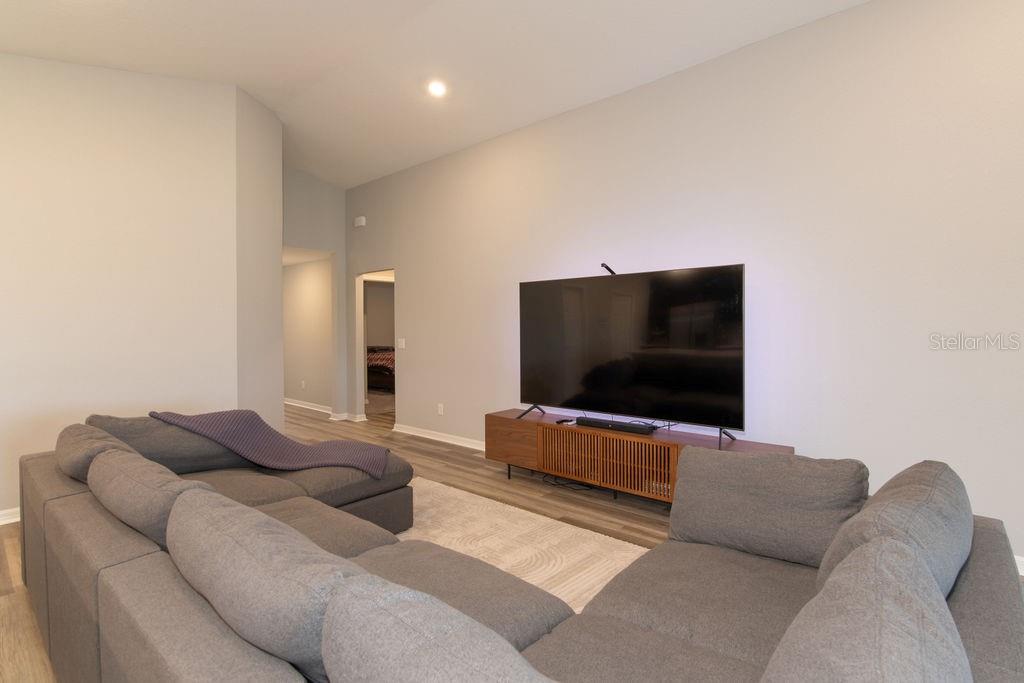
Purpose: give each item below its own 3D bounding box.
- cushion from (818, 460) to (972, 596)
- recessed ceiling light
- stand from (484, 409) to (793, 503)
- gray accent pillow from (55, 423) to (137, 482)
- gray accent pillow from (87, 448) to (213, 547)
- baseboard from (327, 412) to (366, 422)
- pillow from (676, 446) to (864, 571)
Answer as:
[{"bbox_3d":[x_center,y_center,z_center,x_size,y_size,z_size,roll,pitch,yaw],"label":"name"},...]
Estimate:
[{"bbox_3d":[1.044,0.595,1.325,0.220,0.490,0.720,32,21,36],"label":"cushion"},{"bbox_3d":[-0.670,-2.268,4.348,0.170,0.030,0.170,5,-5,0],"label":"recessed ceiling light"},{"bbox_3d":[0.802,0.946,3.736,2.330,0.540,0.460,1,1,41],"label":"stand"},{"bbox_3d":[-1.825,0.593,2.184,0.740,0.450,0.220,1,24,41],"label":"gray accent pillow"},{"bbox_3d":[-1.252,0.598,1.731,0.750,0.460,0.220,1,27,39],"label":"gray accent pillow"},{"bbox_3d":[-2.393,1.103,7.086,0.490,0.095,0.330,1,1,41],"label":"baseboard"},{"bbox_3d":[0.986,0.626,1.903,0.690,0.420,0.210,1,-19,34],"label":"pillow"}]

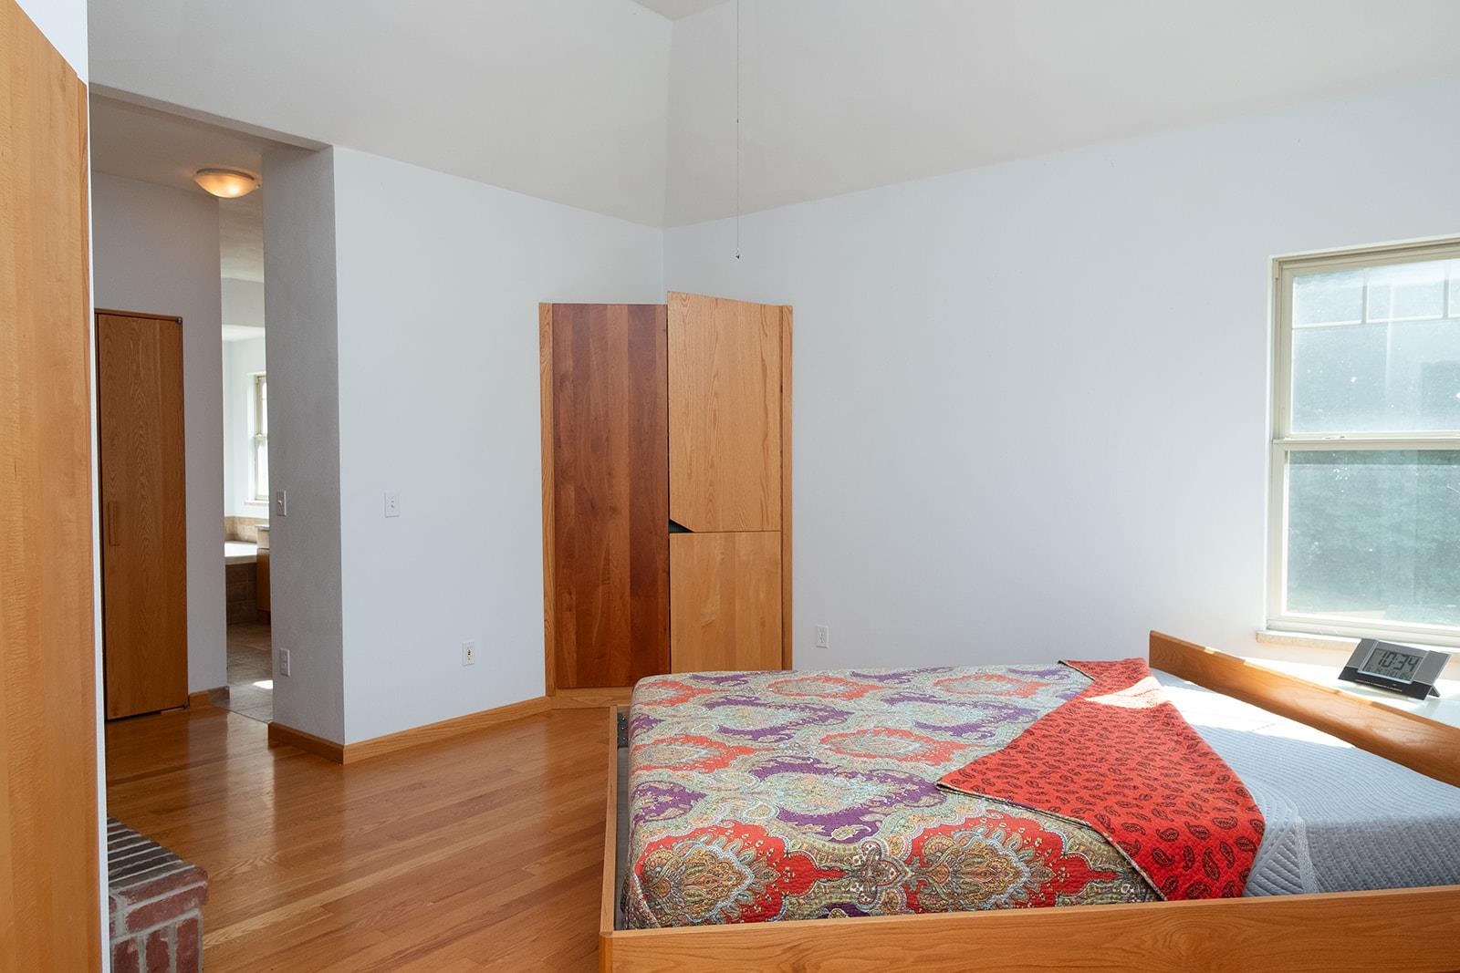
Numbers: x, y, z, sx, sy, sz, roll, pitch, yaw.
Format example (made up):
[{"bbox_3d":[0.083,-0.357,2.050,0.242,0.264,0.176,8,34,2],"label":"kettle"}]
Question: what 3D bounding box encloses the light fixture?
[{"bbox_3d":[-2.525,-1.505,4.881,0.290,0.105,0.290,1,2,39],"label":"light fixture"}]

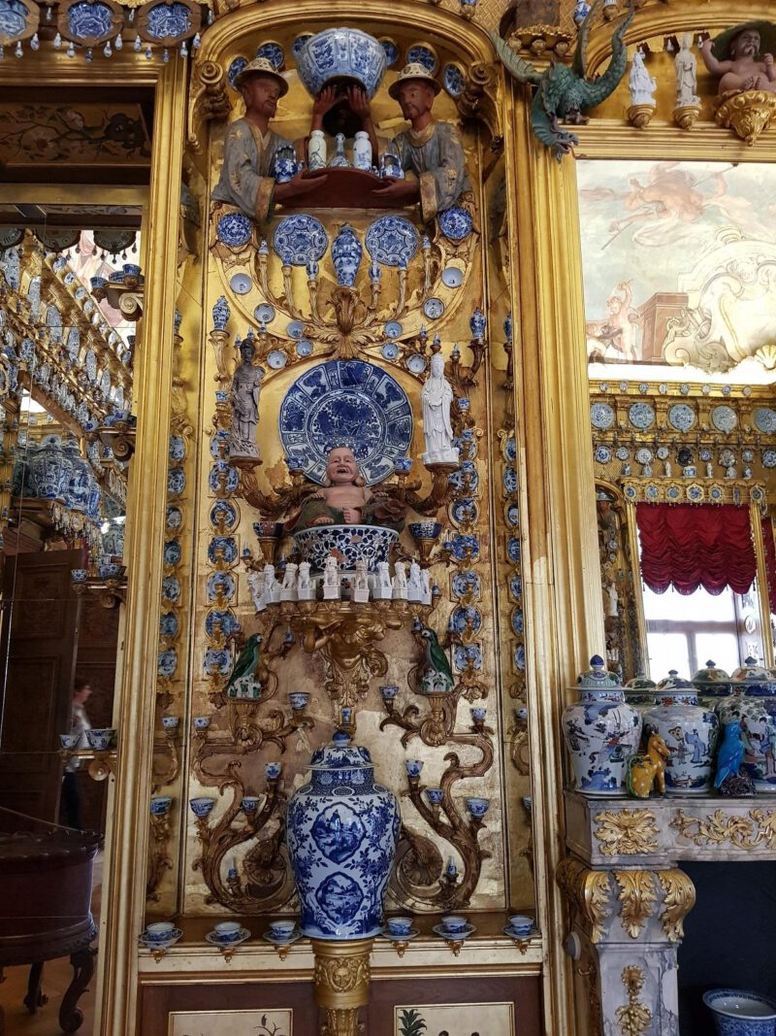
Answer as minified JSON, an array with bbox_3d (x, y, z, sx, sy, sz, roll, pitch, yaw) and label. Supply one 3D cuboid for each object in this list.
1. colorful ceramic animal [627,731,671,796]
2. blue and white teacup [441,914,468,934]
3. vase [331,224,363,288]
[{"bbox_3d":[0.746,0.706,2.228,0.112,0.176,0.075,-2,-11,5],"label":"colorful ceramic animal"},{"bbox_3d":[0.190,1.167,2.225,0.075,0.043,0.075,0,-11,-2],"label":"blue and white teacup"},{"bbox_3d":[-0.142,-0.912,2.716,0.111,0.240,0.111,0,-11,-2],"label":"vase"}]

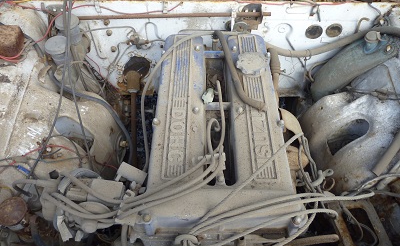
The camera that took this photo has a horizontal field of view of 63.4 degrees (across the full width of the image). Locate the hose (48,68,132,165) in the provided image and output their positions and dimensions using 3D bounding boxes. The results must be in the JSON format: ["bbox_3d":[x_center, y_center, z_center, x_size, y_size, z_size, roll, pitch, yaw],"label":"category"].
[{"bbox_3d":[-0.277,-0.012,0.854,0.231,0.243,0.085,22,55,16],"label":"hose"}]

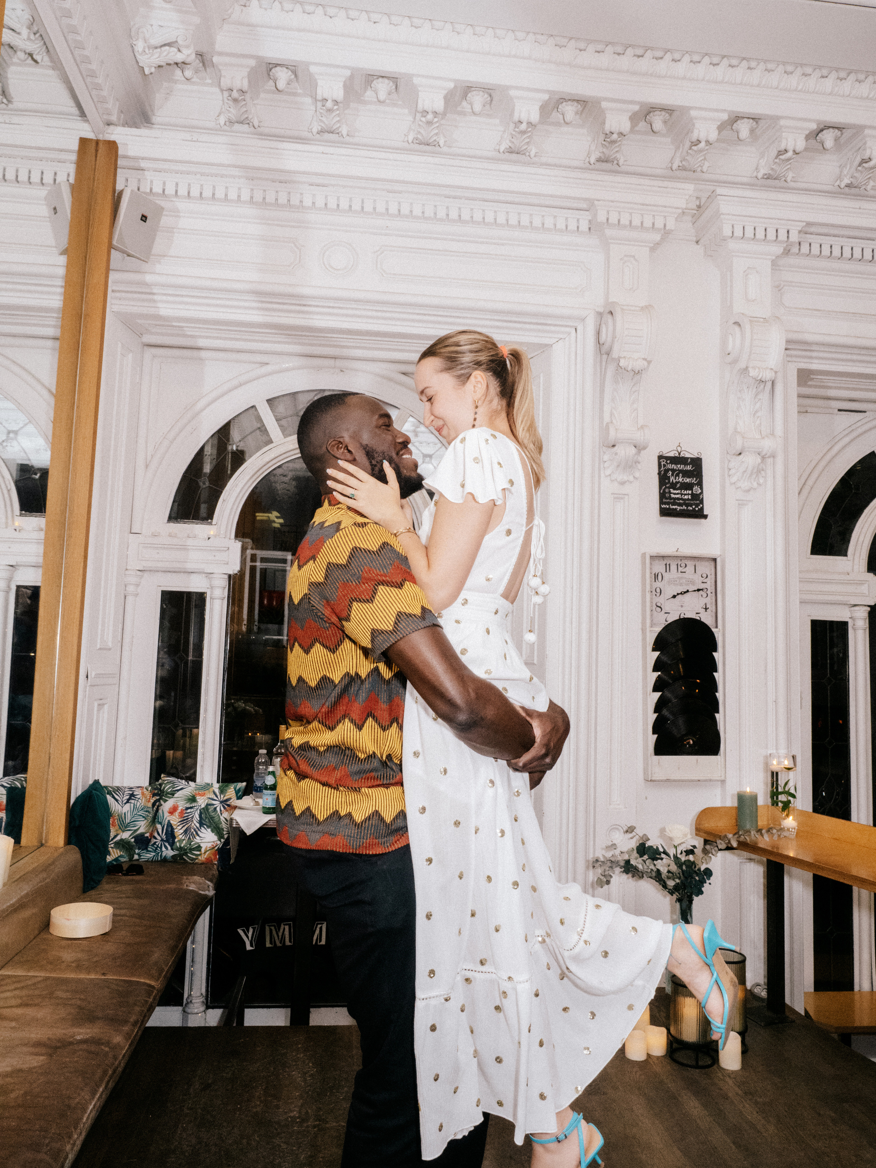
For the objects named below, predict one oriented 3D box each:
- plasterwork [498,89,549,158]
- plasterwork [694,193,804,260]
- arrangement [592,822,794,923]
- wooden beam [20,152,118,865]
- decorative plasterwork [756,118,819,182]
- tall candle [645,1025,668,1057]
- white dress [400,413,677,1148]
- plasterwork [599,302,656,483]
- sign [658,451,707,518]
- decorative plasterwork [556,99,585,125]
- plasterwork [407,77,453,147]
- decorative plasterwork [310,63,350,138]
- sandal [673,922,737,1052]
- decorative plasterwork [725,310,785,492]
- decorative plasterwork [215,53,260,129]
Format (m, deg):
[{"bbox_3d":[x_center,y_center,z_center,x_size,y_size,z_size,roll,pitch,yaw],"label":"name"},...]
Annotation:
[{"bbox_3d":[0.353,-1.882,3.345,0.172,0.152,0.205,2,-5,-6],"label":"plasterwork"},{"bbox_3d":[1.433,-1.604,3.710,0.420,0.230,0.220,2,-6,-7],"label":"plasterwork"},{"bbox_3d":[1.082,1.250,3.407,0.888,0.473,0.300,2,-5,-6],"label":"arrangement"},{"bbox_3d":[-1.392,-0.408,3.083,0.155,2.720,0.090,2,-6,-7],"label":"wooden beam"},{"bbox_3d":[1.490,-1.839,3.467,0.165,0.146,0.205,2,-5,-6],"label":"decorative plasterwork"},{"bbox_3d":[0.796,1.659,2.946,0.074,0.076,0.074,2,-5,-6],"label":"tall candle"},{"bbox_3d":[0.185,0.375,1.560,0.500,1.330,0.400,0,-6,12],"label":"white dress"},{"bbox_3d":[0.844,-0.842,3.571,0.186,0.775,0.190,2,-5,-6],"label":"plasterwork"},{"bbox_3d":[1.120,-0.466,3.716,0.222,0.327,0.045,2,-5,-6],"label":"sign"},{"bbox_3d":[0.542,-1.937,3.343,0.105,0.085,0.105,2,-5,-6],"label":"decorative plasterwork"},{"bbox_3d":[-0.037,-2.053,3.539,0.182,0.183,0.215,2,-5,-6],"label":"plasterwork"},{"bbox_3d":[-0.449,-1.993,3.360,0.170,0.190,0.200,2,-6,-7],"label":"decorative plasterwork"},{"bbox_3d":[0.514,0.767,1.560,0.125,0.228,0.082,9,-1,31],"label":"sandal"},{"bbox_3d":[1.418,-0.809,3.631,0.188,0.770,0.190,2,-5,-6],"label":"decorative plasterwork"},{"bbox_3d":[-0.855,-2.087,3.451,0.182,0.183,0.215,2,-5,-6],"label":"decorative plasterwork"}]

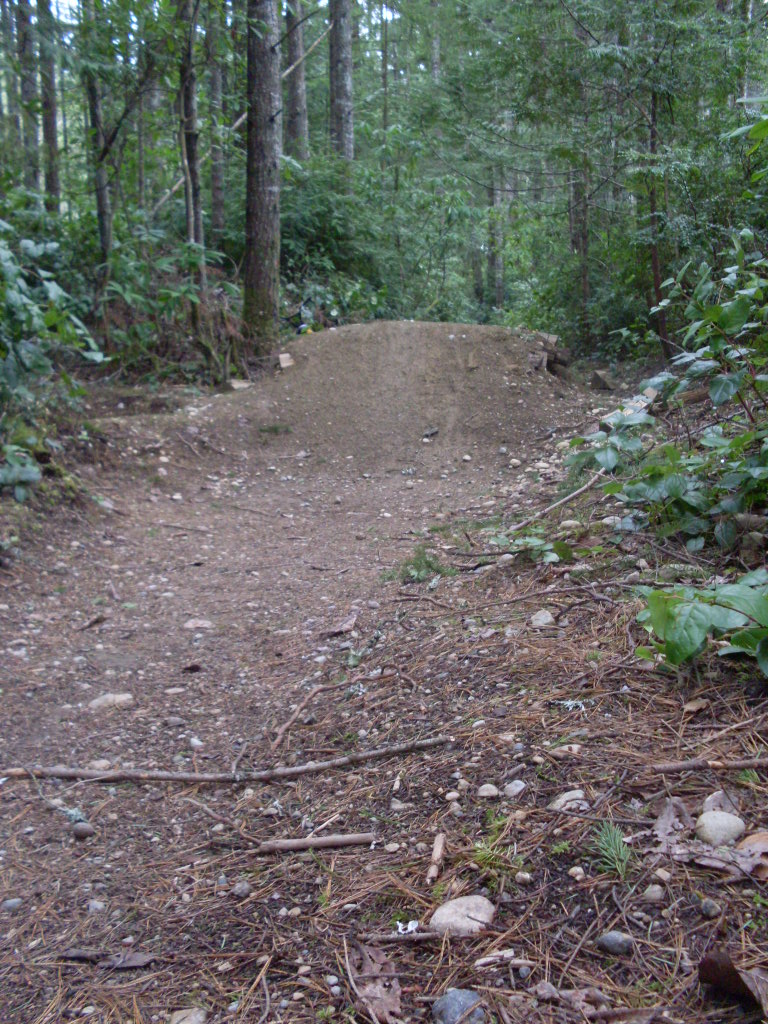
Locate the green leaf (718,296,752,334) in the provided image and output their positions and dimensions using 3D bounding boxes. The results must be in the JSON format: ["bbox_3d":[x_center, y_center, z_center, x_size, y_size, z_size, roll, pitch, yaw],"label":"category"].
[{"bbox_3d":[0.750,-0.421,2.400,0.068,0.083,0.038,1,8,0],"label":"green leaf"}]

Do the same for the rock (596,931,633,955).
[{"bbox_3d":[0.210,0.390,1.018,0.033,0.021,0.025,1,6,12],"label":"rock"}]

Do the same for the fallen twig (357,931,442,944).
[{"bbox_3d":[0.014,0.393,1.044,0.079,0.008,0.009,-1,6,-5],"label":"fallen twig"}]

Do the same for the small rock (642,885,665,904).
[{"bbox_3d":[0.268,0.380,1.119,0.022,0.018,0.019,1,7,14],"label":"small rock"}]

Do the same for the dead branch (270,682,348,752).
[{"bbox_3d":[-0.119,0.285,1.620,0.042,0.014,0.318,3,9,16],"label":"dead branch"}]

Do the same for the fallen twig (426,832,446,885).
[{"bbox_3d":[0.054,0.357,1.157,0.011,0.013,0.098,2,9,10],"label":"fallen twig"}]

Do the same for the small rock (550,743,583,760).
[{"bbox_3d":[0.237,0.311,1.463,0.041,0.020,0.031,1,8,0],"label":"small rock"}]

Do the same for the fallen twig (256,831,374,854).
[{"bbox_3d":[-0.071,0.351,1.195,0.124,0.013,0.013,-1,9,-11],"label":"fallen twig"}]

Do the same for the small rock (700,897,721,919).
[{"bbox_3d":[0.300,0.363,1.032,0.018,0.015,0.017,1,8,0],"label":"small rock"}]

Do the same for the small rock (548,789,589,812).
[{"bbox_3d":[0.222,0.346,1.349,0.047,0.025,0.037,1,6,10],"label":"small rock"}]

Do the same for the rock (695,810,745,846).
[{"bbox_3d":[0.353,0.332,1.180,0.052,0.035,0.044,1,8,0],"label":"rock"}]

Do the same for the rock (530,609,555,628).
[{"bbox_3d":[0.332,0.223,2.346,0.048,0.040,0.041,1,6,8],"label":"rock"}]

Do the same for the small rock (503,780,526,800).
[{"bbox_3d":[0.154,0.330,1.331,0.028,0.018,0.023,1,8,0],"label":"small rock"}]

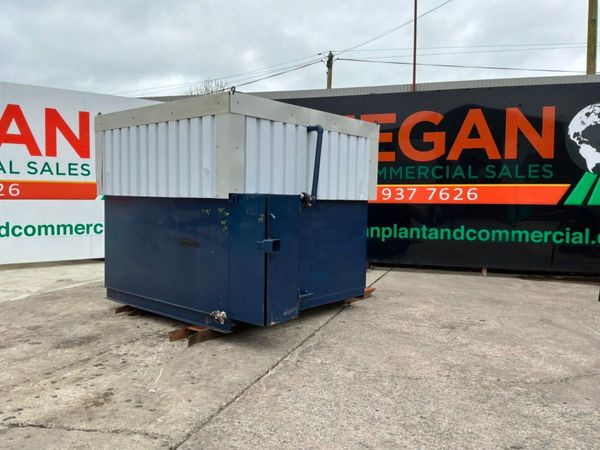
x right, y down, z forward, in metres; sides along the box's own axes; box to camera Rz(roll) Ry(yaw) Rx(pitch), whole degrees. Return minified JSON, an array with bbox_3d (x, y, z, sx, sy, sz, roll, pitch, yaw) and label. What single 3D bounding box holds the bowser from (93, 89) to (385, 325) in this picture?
[{"bbox_3d":[-0.677,-0.201,6.393,2.897,2.367,2.673,4,5,40],"label":"bowser"}]

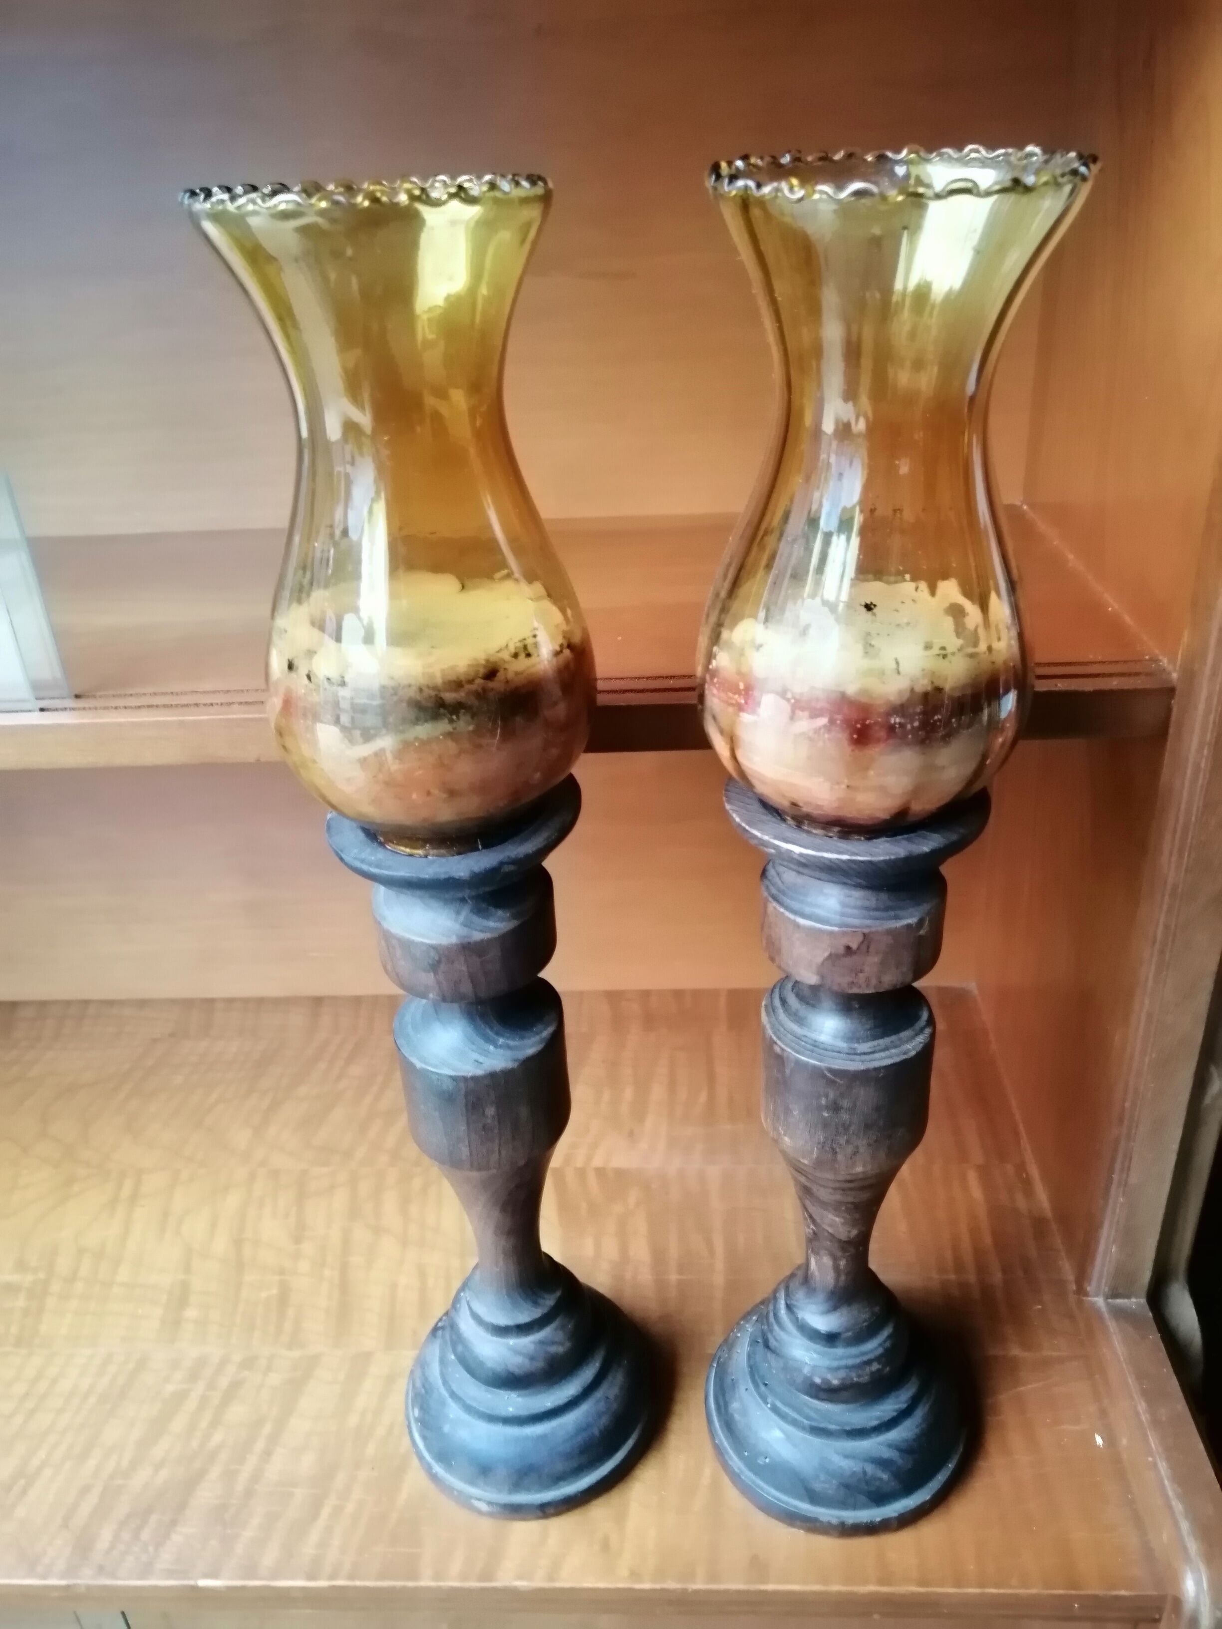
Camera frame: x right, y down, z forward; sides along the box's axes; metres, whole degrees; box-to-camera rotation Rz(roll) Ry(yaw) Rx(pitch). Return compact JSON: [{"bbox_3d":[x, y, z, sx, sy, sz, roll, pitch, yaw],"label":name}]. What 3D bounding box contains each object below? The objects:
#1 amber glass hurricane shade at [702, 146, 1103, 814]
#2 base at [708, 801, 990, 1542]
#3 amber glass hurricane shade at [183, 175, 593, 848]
[{"bbox_3d":[0.073,-0.081,0.341,0.099,0.185,0.099,-4,31,0],"label":"amber glass hurricane shade"},{"bbox_3d":[0.088,0.126,0.461,0.114,0.305,0.114,-4,29,0],"label":"base"},{"bbox_3d":[-0.056,-0.079,0.357,0.100,0.188,0.100,-4,29,0],"label":"amber glass hurricane shade"}]

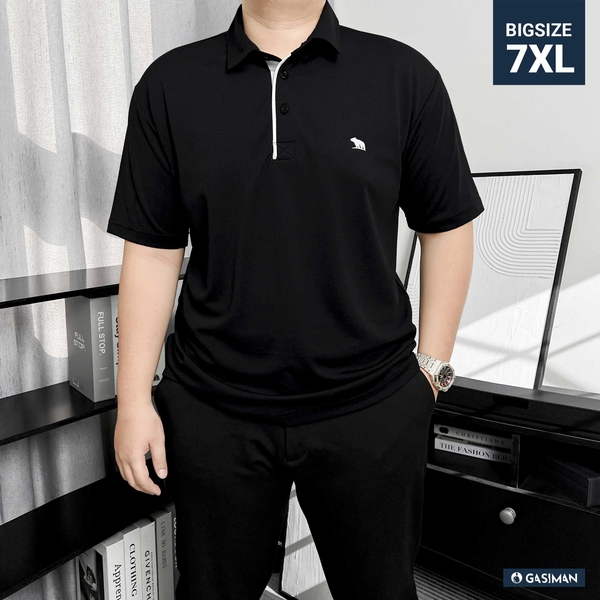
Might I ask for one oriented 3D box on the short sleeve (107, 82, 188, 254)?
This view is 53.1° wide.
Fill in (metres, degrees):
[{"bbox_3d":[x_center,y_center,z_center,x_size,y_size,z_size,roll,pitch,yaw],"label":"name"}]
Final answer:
[{"bbox_3d":[-0.253,-0.218,1.010,0.130,0.258,0.165,3,8,0],"label":"short sleeve"}]

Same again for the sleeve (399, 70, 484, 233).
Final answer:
[{"bbox_3d":[0.234,-0.239,1.010,0.130,0.258,0.165,-7,8,1],"label":"sleeve"}]

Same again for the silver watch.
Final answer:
[{"bbox_3d":[0.219,0.120,0.980,0.066,0.045,0.060,17,-3,-40],"label":"silver watch"}]

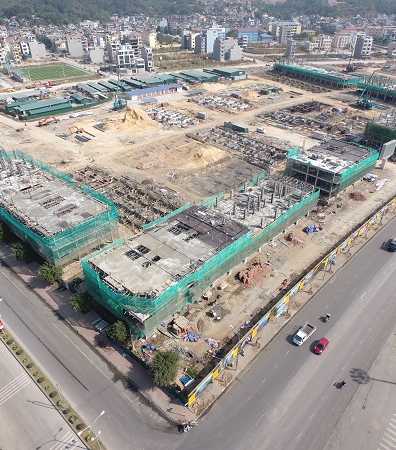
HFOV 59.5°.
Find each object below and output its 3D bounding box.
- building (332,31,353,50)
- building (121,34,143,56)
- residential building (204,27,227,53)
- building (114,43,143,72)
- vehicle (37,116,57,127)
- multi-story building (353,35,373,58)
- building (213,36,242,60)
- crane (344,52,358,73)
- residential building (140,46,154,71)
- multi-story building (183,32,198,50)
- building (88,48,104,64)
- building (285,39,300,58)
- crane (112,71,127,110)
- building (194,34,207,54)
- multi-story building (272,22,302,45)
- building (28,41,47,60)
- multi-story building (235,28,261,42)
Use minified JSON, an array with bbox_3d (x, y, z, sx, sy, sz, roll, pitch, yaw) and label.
[{"bbox_3d":[164.920,-205.920,389.330,20.130,17.370,11.820,-3,33,-4],"label":"building"},{"bbox_3d":[-78.550,-206.900,403.710,12.000,24.000,20.000,-16,36,-24],"label":"building"},{"bbox_3d":[21.950,-243.640,458.110,23.000,29.000,14.000,-16,36,-24],"label":"residential building"},{"bbox_3d":[-63.190,-149.340,311.380,22.000,21.500,14.000,-14,36,-19],"label":"building"},{"bbox_3d":[-80.910,-55.250,184.900,3.000,3.300,9.500,23,39,31],"label":"vehicle"},{"bbox_3d":[160.230,-171.030,335.510,9.140,17.530,11.450,-7,34,-10],"label":"multi-story building"},{"bbox_3d":[32.500,-200.080,396.390,26.000,22.000,17.000,-17,36,-25],"label":"building"},{"bbox_3d":[131.010,-139.520,295.830,9.000,15.500,5.000,2,34,4],"label":"crane"},{"bbox_3d":[-40.960,-135.880,283.900,4.100,17.130,14.010,-16,36,-23],"label":"residential building"},{"bbox_3d":[-9.970,-224.510,425.500,7.500,19.000,15.000,-28,42,-35],"label":"multi-story building"},{"bbox_3d":[-109.740,-182.590,374.900,14.000,13.500,8.000,-13,35,-20],"label":"building"},{"bbox_3d":[114.490,-214.970,424.140,9.000,18.500,14.000,-16,36,-24],"label":"building"},{"bbox_3d":[-48.340,-80.960,209.700,8.000,20.500,6.000,-14,35,-21],"label":"crane"},{"bbox_3d":[3.810,-234.040,451.620,7.500,19.500,17.000,-16,36,-24],"label":"building"},{"bbox_3d":[143.730,-306.290,558.110,36.000,29.000,24.000,-17,36,-25],"label":"multi-story building"},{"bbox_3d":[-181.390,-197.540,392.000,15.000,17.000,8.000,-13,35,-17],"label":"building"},{"bbox_3d":[65.880,-255.150,468.200,28.770,15.190,17.670,-5,33,-7],"label":"multi-story building"}]

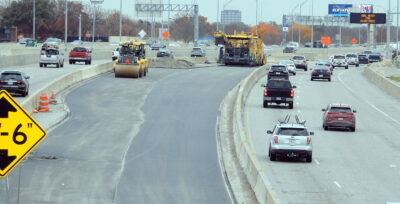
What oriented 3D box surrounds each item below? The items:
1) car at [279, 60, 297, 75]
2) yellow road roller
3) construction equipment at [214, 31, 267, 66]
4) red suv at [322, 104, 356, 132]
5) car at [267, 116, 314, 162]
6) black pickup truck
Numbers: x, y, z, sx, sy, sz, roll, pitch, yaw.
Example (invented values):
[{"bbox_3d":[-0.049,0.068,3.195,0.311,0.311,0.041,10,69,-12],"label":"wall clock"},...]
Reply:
[{"bbox_3d":[8.981,-3.472,264.850,1.840,1.470,4.750,2,2,3],"label":"car"},{"bbox_3d":[-6.077,-3.760,230.000,2.150,3.150,4.900,1,2,8],"label":"yellow road roller"},{"bbox_3d":[5.335,-7.009,340.000,5.500,4.500,8.500,1,2,7],"label":"construction equipment"},{"bbox_3d":[8.268,0.893,153.737,1.850,1.580,4.350,2,3,2],"label":"red suv"},{"bbox_3d":[4.416,1.818,126.251,2.060,1.950,5.000,1,3,1],"label":"car"},{"bbox_3d":[5.398,-0.547,176.884,2.080,1.880,5.850,2,2,2],"label":"black pickup truck"}]

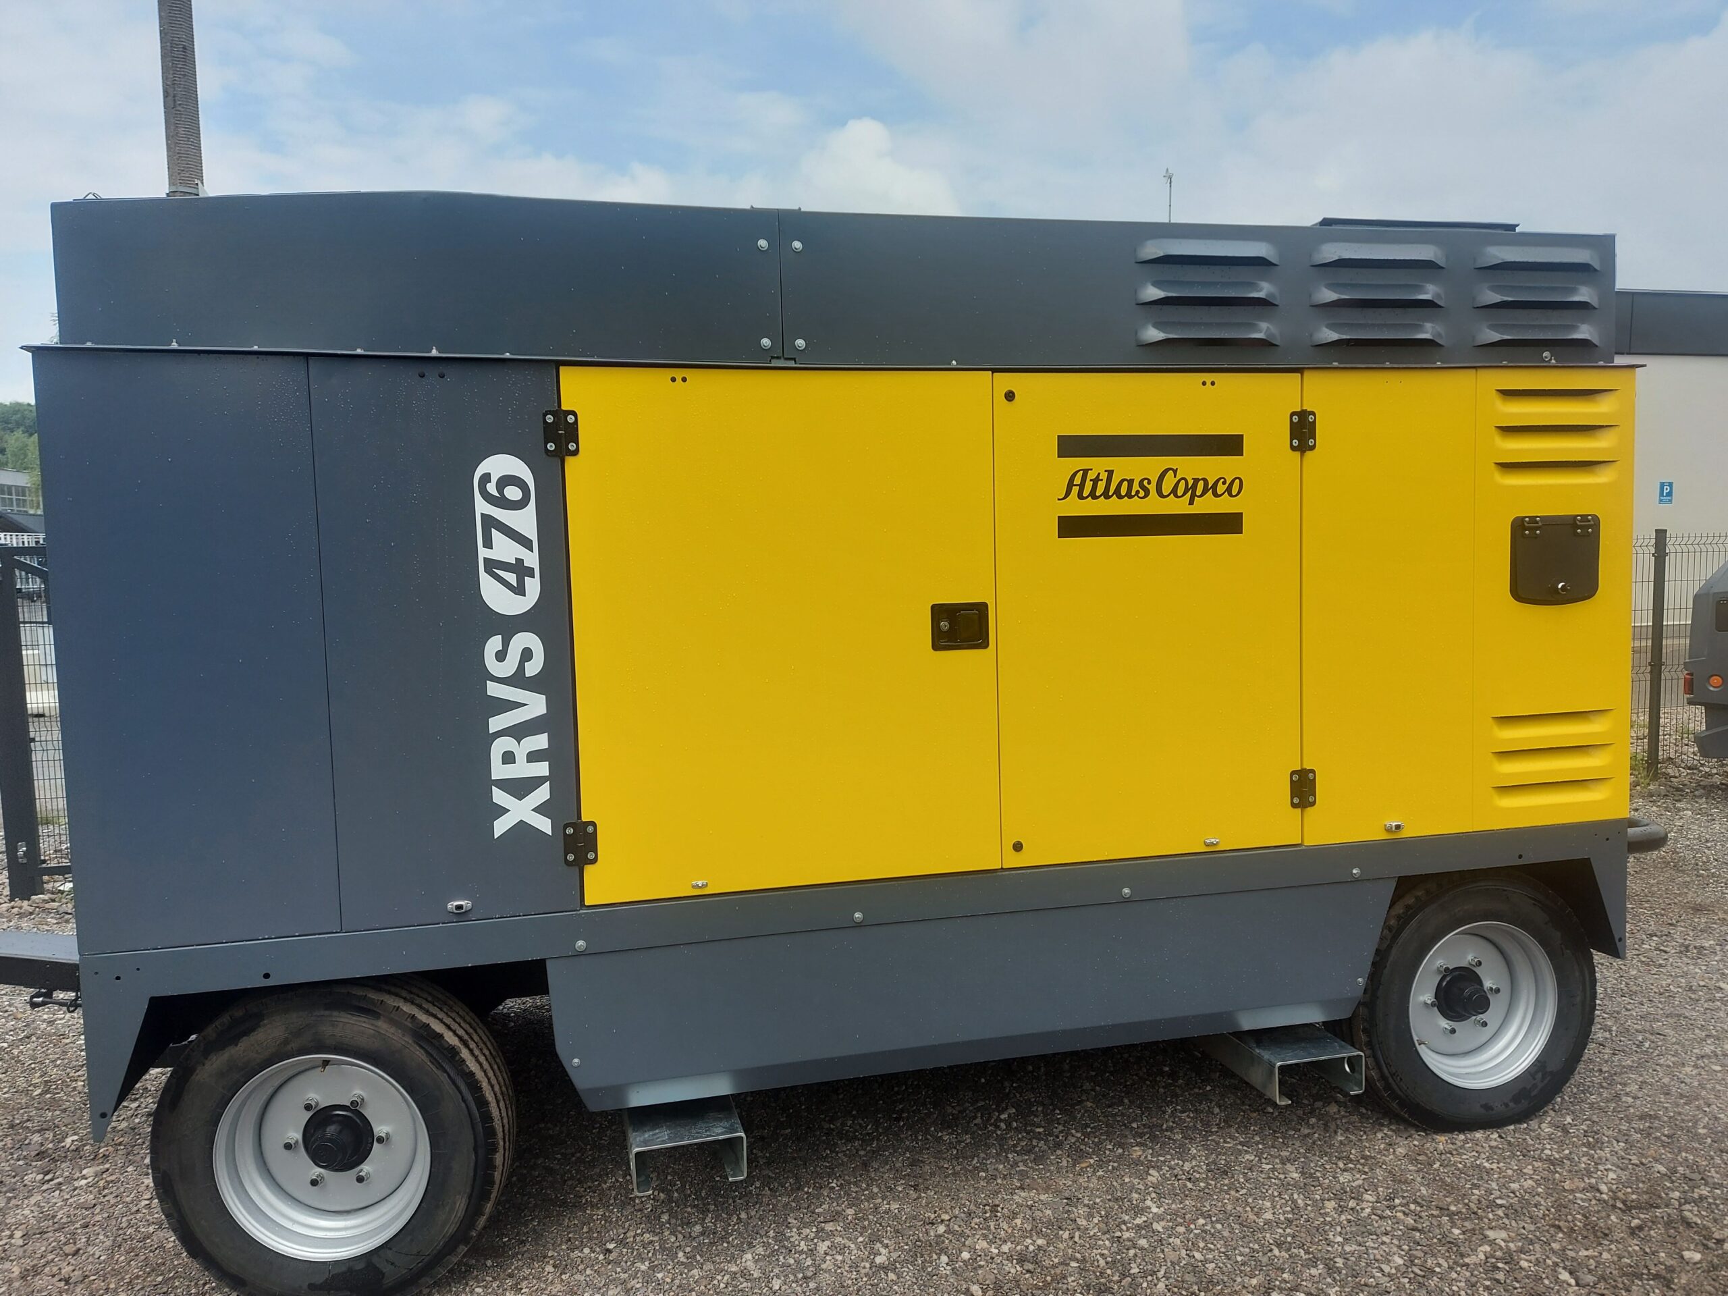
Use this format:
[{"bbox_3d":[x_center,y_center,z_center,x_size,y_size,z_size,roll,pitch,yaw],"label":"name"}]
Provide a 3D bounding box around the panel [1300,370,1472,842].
[{"bbox_3d":[1.358,-0.108,3.125,0.500,1.215,0.050,-3,4,-12],"label":"panel"}]

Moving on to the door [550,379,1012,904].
[{"bbox_3d":[-0.170,-0.041,2.812,1.000,1.215,0.050,-3,4,-12],"label":"door"}]

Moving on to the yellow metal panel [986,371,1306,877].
[{"bbox_3d":[0.716,-0.080,2.994,0.812,1.215,0.050,-3,4,-12],"label":"yellow metal panel"}]

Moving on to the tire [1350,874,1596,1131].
[{"bbox_3d":[1.678,0.970,3.365,0.765,0.765,0.220,-3,4,-12],"label":"tire"}]

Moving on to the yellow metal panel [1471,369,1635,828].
[{"bbox_3d":[1.842,-0.130,3.224,0.488,1.215,0.050,-3,4,-12],"label":"yellow metal panel"}]

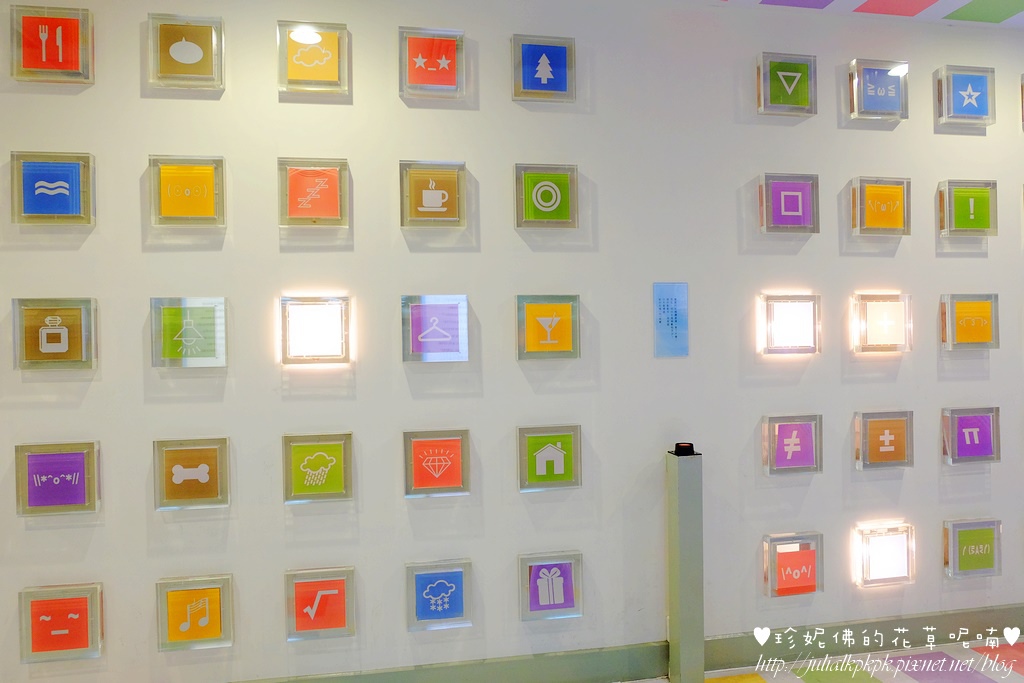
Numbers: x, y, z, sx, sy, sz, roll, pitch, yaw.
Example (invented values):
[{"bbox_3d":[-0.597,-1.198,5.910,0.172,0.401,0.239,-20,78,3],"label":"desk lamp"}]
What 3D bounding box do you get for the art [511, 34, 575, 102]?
[{"bbox_3d":[0.118,-1.020,2.574,0.235,0.235,0.051,-1,0,-10],"label":"art"}]

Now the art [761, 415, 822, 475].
[{"bbox_3d":[1.149,0.423,2.791,0.240,0.240,0.043,-1,0,-10],"label":"art"}]

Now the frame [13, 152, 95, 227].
[{"bbox_3d":[-1.523,-0.505,2.274,0.235,0.235,0.051,-1,0,-10],"label":"frame"}]

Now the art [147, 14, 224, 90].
[{"bbox_3d":[-1.135,-1.010,2.387,0.240,0.240,0.043,-1,0,-10],"label":"art"}]

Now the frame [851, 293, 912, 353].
[{"bbox_3d":[1.558,-0.077,2.864,0.240,0.240,0.043,-1,0,-10],"label":"frame"}]

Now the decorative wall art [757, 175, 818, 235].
[{"bbox_3d":[1.137,-0.559,2.796,0.240,0.240,0.045,-1,0,-10],"label":"decorative wall art"}]

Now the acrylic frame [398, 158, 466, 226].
[{"bbox_3d":[-0.293,-0.542,2.536,0.240,0.240,0.043,-1,0,-10],"label":"acrylic frame"}]

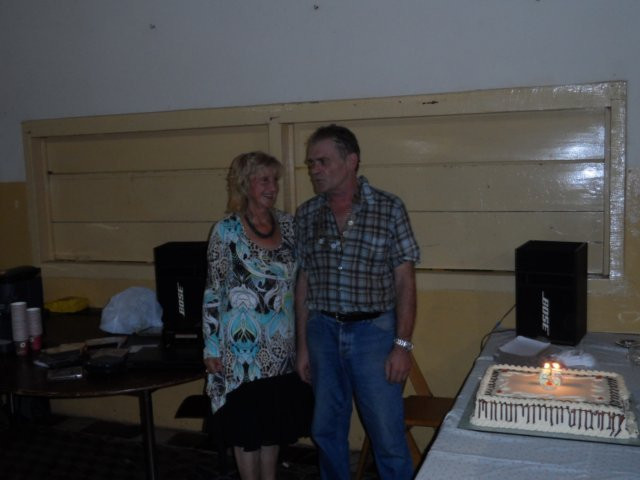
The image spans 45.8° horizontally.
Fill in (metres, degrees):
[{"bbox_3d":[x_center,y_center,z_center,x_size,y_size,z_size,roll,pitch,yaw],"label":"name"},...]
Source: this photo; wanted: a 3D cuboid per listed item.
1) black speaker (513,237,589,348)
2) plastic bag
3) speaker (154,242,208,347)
[{"bbox_3d":[1.055,0.236,3.448,0.261,0.415,0.230,2,8,31],"label":"black speaker"},{"bbox_3d":[-1.006,0.366,4.046,0.330,0.220,0.270,-4,7,-11],"label":"plastic bag"},{"bbox_3d":[-0.741,0.236,4.226,0.261,0.415,0.230,-1,7,7],"label":"speaker"}]

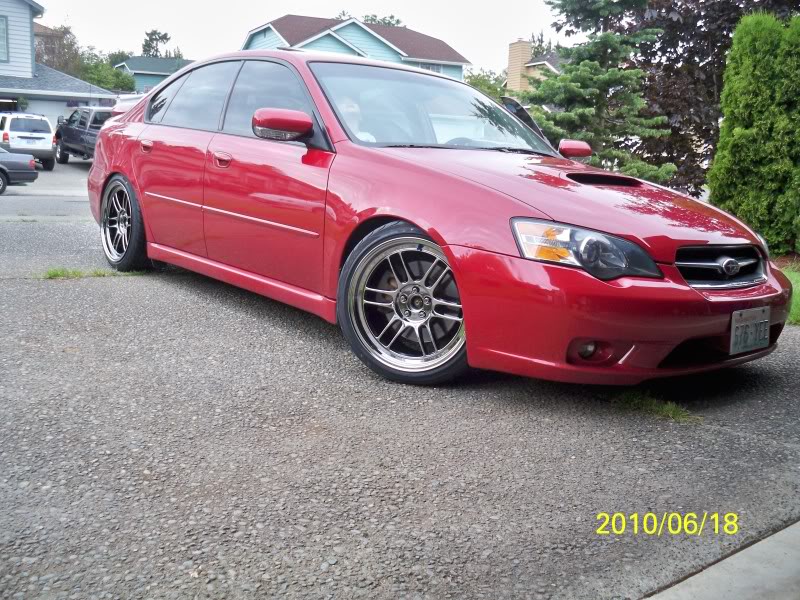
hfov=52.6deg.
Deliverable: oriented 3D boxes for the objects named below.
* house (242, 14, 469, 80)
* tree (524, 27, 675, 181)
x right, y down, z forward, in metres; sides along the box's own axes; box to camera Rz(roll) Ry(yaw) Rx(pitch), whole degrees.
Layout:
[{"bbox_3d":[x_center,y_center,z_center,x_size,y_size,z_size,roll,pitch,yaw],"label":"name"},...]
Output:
[{"bbox_3d":[-2.840,-13.400,50.200,12.000,8.000,8.500,-3,9,-29],"label":"house"},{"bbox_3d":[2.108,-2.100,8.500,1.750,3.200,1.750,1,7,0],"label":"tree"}]

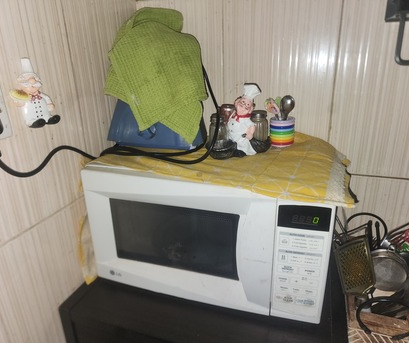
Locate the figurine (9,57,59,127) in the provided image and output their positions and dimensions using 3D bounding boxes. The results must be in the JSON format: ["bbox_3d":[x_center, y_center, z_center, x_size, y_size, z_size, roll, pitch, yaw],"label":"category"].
[{"bbox_3d":[-0.264,-0.123,0.479,0.035,0.103,0.079,8,22,23],"label":"figurine"}]

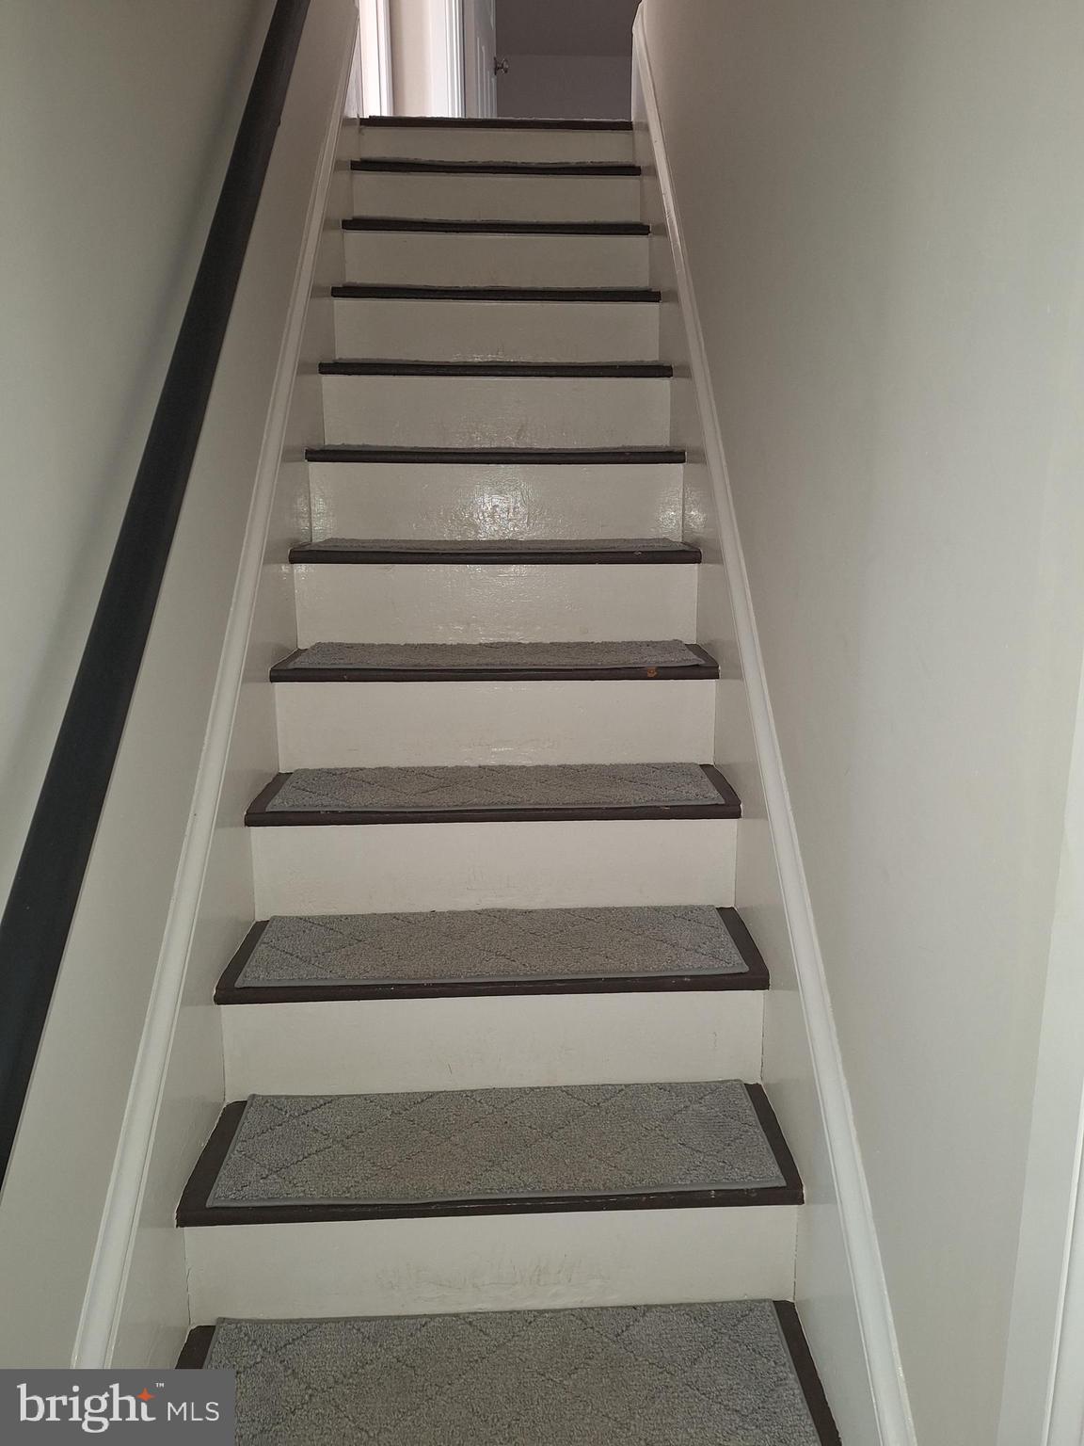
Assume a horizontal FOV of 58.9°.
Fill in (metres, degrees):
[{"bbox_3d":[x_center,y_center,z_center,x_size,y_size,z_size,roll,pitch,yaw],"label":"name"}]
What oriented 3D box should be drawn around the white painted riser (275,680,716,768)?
[{"bbox_3d":[-0.082,0.001,1.785,0.811,0.171,0.020,-1,13,-3],"label":"white painted riser"}]

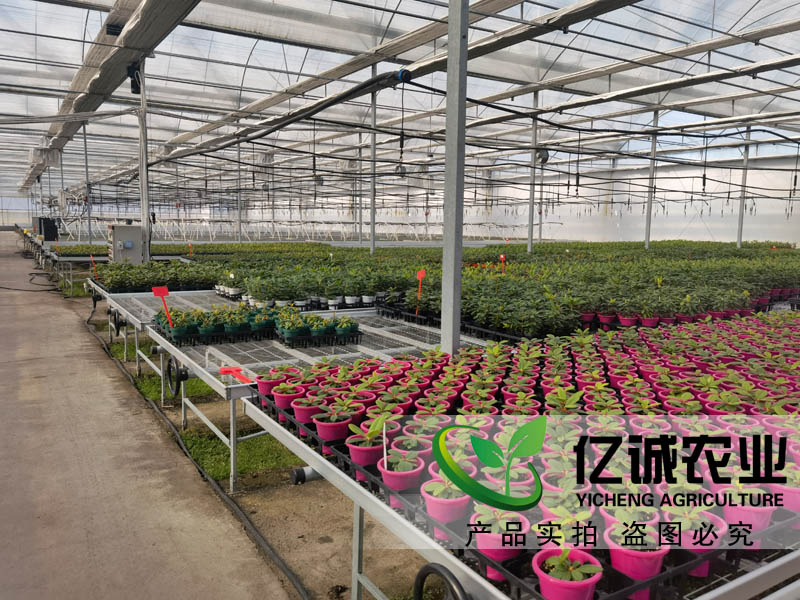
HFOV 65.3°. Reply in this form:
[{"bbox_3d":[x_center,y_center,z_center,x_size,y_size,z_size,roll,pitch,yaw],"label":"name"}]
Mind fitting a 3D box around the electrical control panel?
[{"bbox_3d":[-4.270,-0.835,9.750,0.500,0.680,0.260,-3,7,-31],"label":"electrical control panel"}]

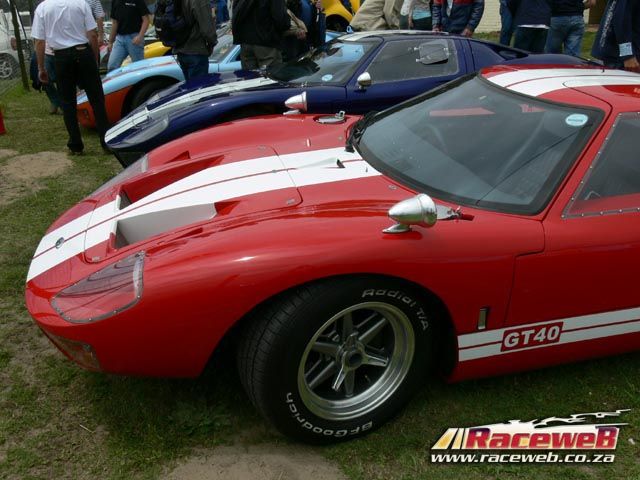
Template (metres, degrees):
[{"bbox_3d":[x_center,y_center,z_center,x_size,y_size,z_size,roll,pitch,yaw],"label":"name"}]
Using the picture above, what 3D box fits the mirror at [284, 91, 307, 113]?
[{"bbox_3d":[-0.122,-0.697,3.280,0.130,0.110,0.100,-2,24,-2],"label":"mirror"}]

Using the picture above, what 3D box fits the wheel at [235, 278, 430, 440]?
[{"bbox_3d":[0.077,0.356,2.152,0.640,0.640,0.230,-12,24,-23],"label":"wheel"}]

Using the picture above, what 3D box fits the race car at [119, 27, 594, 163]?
[{"bbox_3d":[0.354,-1.164,5.383,4.150,1.030,1.780,-10,23,-16],"label":"race car"}]

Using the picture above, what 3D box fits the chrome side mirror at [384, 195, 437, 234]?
[{"bbox_3d":[0.248,-0.075,1.835,0.135,0.110,0.100,-12,26,-24],"label":"chrome side mirror"}]

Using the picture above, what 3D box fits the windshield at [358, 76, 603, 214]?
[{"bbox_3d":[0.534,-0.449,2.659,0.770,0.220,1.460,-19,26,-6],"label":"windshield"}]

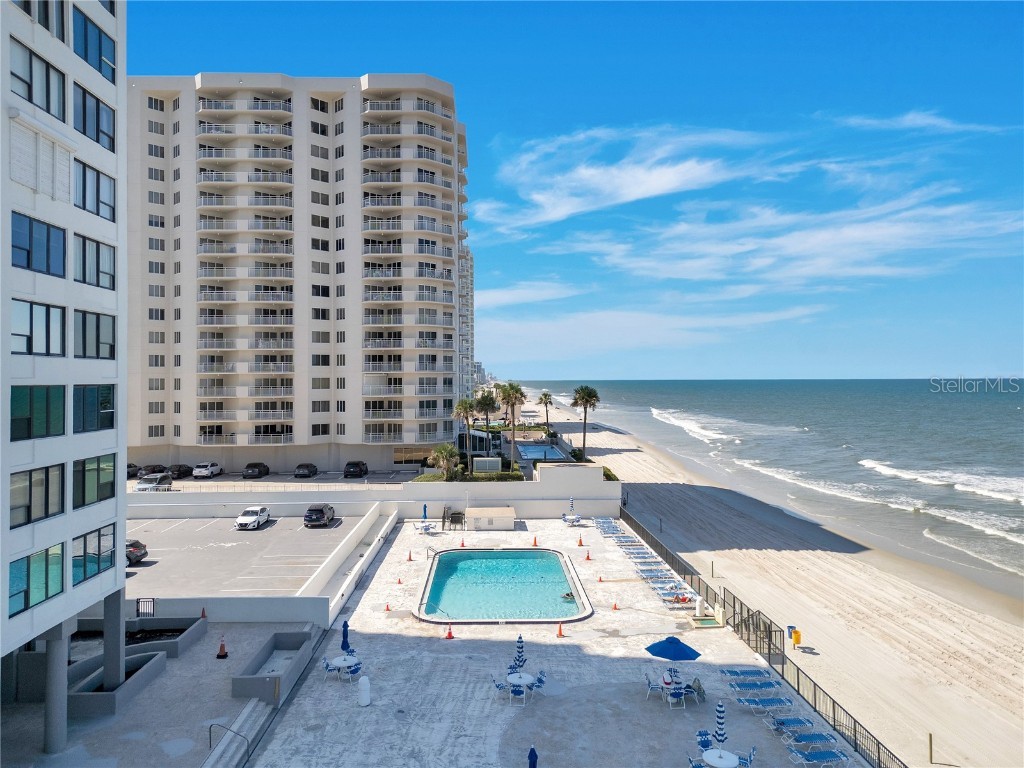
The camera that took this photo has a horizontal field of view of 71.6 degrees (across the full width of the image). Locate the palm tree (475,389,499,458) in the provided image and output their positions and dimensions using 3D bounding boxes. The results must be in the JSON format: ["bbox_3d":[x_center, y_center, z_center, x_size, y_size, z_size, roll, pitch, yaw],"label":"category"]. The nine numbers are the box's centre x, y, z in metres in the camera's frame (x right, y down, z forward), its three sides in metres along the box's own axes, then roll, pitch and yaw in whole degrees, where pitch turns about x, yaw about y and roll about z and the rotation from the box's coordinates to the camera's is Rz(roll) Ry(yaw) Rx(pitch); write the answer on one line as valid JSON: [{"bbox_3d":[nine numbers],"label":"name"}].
[{"bbox_3d":[-3.088,5.263,89.500,3.000,9.265,3.000,0,0,-3],"label":"palm tree"}]

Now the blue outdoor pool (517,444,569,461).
[{"bbox_3d":[4.100,10.791,105.500,6.000,1.350,20.300,0,0,-2],"label":"blue outdoor pool"}]

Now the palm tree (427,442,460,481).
[{"bbox_3d":[-6.300,7.191,65.800,3.100,3.700,3.100,0,0,-2],"label":"palm tree"}]

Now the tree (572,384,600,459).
[{"bbox_3d":[8.950,5.331,87.500,3.600,10.200,3.600,0,0,-2],"label":"tree"}]

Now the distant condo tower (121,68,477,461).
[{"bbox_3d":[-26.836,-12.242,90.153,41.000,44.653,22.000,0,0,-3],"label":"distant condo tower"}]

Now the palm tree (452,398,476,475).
[{"bbox_3d":[-5.185,5.812,77.500,2.700,8.569,2.700,0,0,-3],"label":"palm tree"}]

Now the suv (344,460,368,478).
[{"bbox_3d":[-17.250,9.442,79.100,1.880,1.680,4.600,0,0,-2],"label":"suv"}]

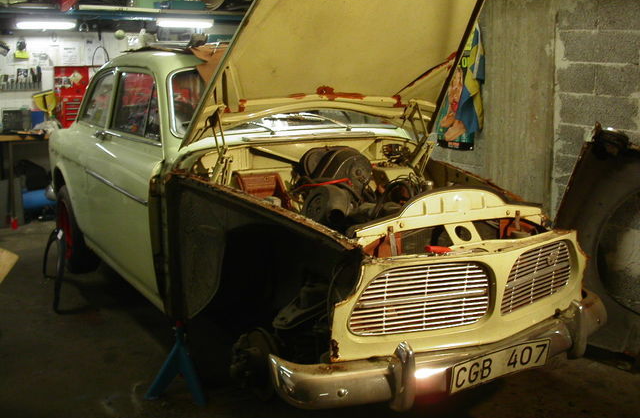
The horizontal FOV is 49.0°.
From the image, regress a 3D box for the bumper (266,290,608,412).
[{"bbox_3d":[0.569,0.484,2.582,1.580,0.240,0.330,-5,13,-31],"label":"bumper"}]

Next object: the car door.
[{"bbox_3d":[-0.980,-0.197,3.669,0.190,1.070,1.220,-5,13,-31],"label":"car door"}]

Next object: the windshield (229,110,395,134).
[{"bbox_3d":[-0.175,-0.569,3.645,1.270,0.470,0.240,-5,-29,-31],"label":"windshield"}]

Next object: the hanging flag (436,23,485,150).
[{"bbox_3d":[1.019,-0.898,5.150,0.080,0.910,0.410,-9,17,-36],"label":"hanging flag"}]

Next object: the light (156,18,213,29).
[{"bbox_3d":[-1.389,-1.901,7.200,0.570,0.100,0.100,-3,14,-15],"label":"light"}]

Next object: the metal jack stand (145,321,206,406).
[{"bbox_3d":[-0.661,0.685,3.245,0.280,0.350,0.250,-2,14,-11],"label":"metal jack stand"}]

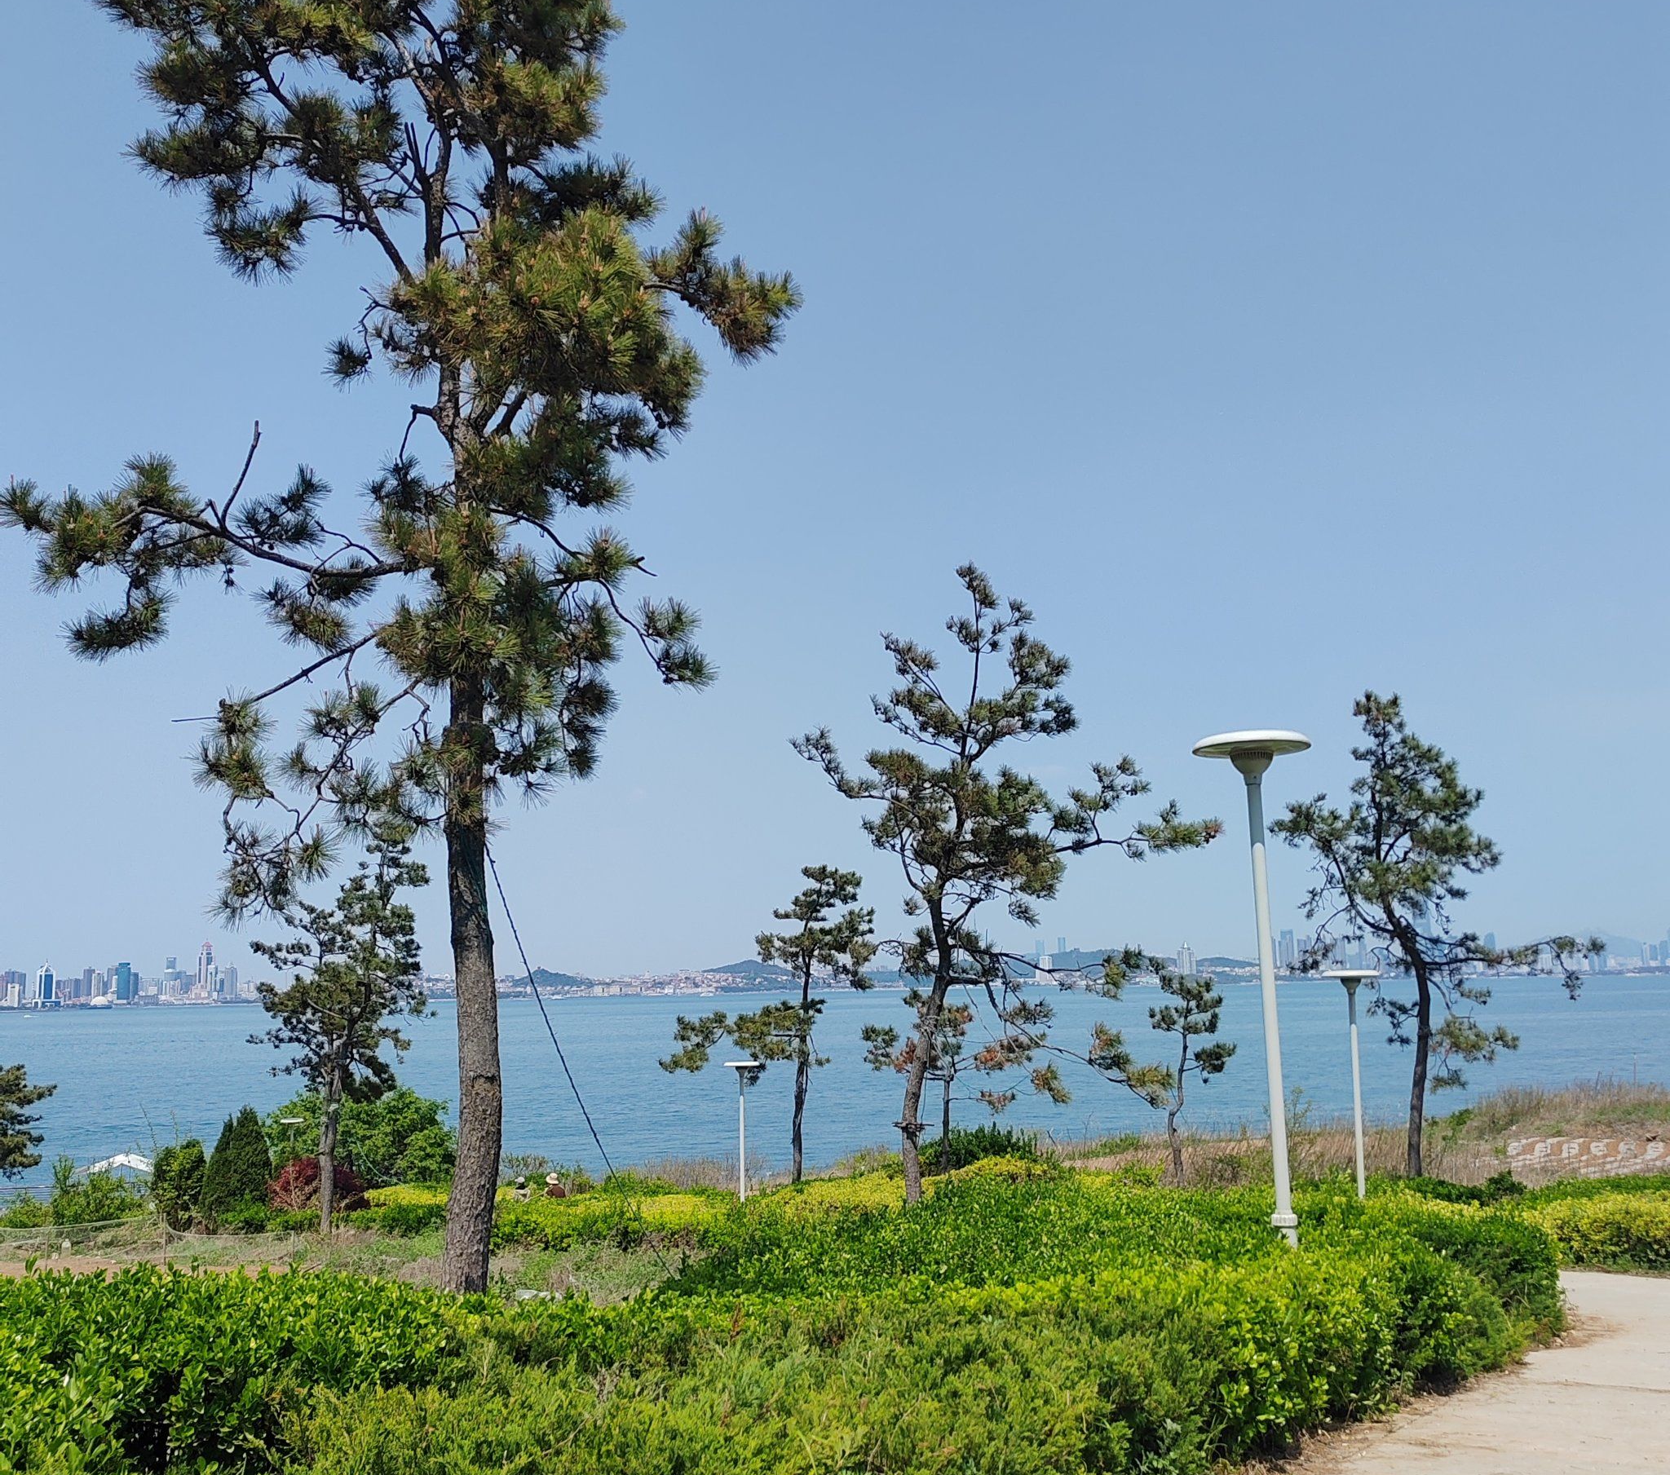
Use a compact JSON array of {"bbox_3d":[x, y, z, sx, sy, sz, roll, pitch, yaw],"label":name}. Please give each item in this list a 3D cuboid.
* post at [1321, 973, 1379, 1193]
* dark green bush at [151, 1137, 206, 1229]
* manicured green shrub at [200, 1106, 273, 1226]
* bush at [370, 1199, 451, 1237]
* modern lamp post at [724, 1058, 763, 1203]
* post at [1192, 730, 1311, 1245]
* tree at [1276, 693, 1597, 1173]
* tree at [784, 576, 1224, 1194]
[{"bbox_3d":[6.520,4.515,21.702,0.700,3.240,0.700,-3,-8,16],"label":"post"},{"bbox_3d":[-11.517,7.848,30.500,0.890,1.580,0.950,2,-9,-20],"label":"dark green bush"},{"bbox_3d":[-10.697,7.695,31.001,1.230,2.090,1.300,2,-9,-19],"label":"manicured green shrub"},{"bbox_3d":[-7.210,8.155,29.500,1.290,0.600,1.000,1,-8,-14],"label":"bush"},{"bbox_3d":[-1.788,7.924,34.002,0.700,3.230,0.700,-1,-8,-3],"label":"modern lamp post"},{"bbox_3d":[2.584,1.617,10.305,0.700,3.360,0.700,-3,-8,14],"label":"post"},{"bbox_3d":[8.477,2.861,24.510,4.270,7.070,4.200,-4,-9,19],"label":"tree"},{"bbox_3d":[1.971,1.722,20.014,4.820,7.610,4.400,-2,-8,5],"label":"tree"}]

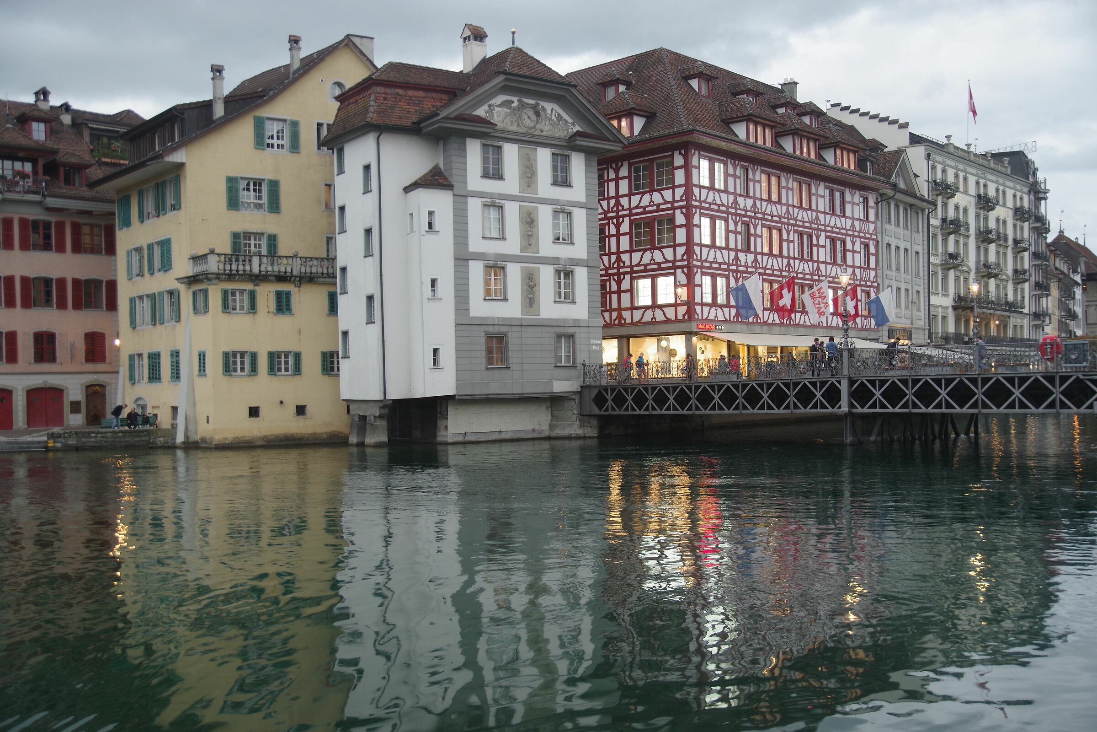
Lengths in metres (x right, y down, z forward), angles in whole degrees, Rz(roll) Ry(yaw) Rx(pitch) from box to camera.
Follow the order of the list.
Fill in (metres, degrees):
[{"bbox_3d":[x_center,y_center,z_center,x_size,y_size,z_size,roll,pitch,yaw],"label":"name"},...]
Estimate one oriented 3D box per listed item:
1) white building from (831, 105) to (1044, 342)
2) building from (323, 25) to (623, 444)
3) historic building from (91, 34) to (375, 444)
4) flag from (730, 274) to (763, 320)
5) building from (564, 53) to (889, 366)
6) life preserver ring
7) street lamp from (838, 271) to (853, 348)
[{"bbox_3d":[35.956,-11.325,110.380,17.500,25.000,28.500,-2,-1,42],"label":"white building"},{"bbox_3d":[-3.954,-6.794,56.041,13.400,20.860,8.700,-1,-1,-37],"label":"building"},{"bbox_3d":[-13.707,-6.561,59.463,18.500,20.860,12.300,-1,-1,-32],"label":"historic building"},{"bbox_3d":[12.311,-4.265,68.211,2.360,2.800,0.300,-2,-1,42],"label":"flag"},{"bbox_3d":[11.313,-11.239,82.802,18.500,24.500,28.000,-2,-1,42],"label":"building"},{"bbox_3d":[18.302,-0.644,40.007,0.240,0.932,0.860,0,-1,-43],"label":"life preserver ring"},{"bbox_3d":[12.504,-2.422,46.231,0.540,3.398,0.540,0,-1,-43],"label":"street lamp"}]

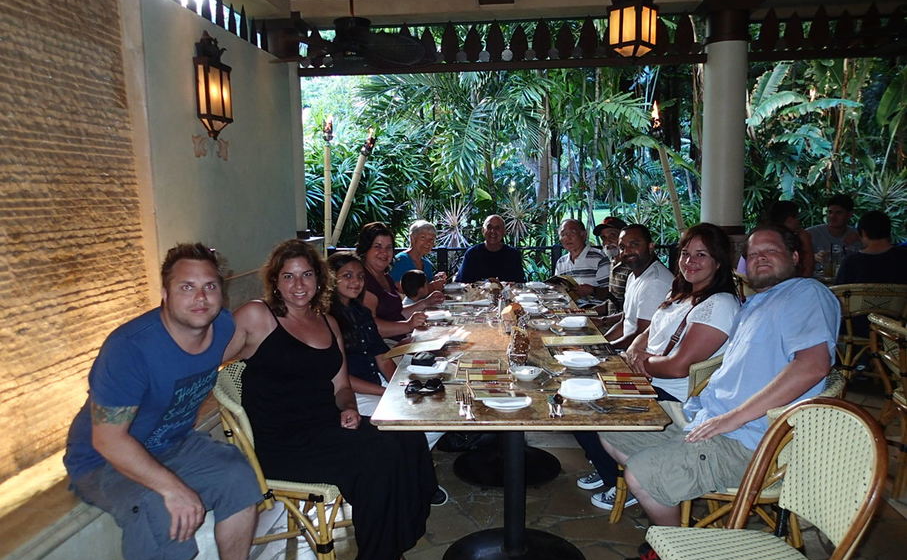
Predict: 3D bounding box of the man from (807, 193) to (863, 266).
[{"bbox_3d":[2.682,0.099,4.618,0.530,1.410,0.760,2,8,20],"label":"man"}]

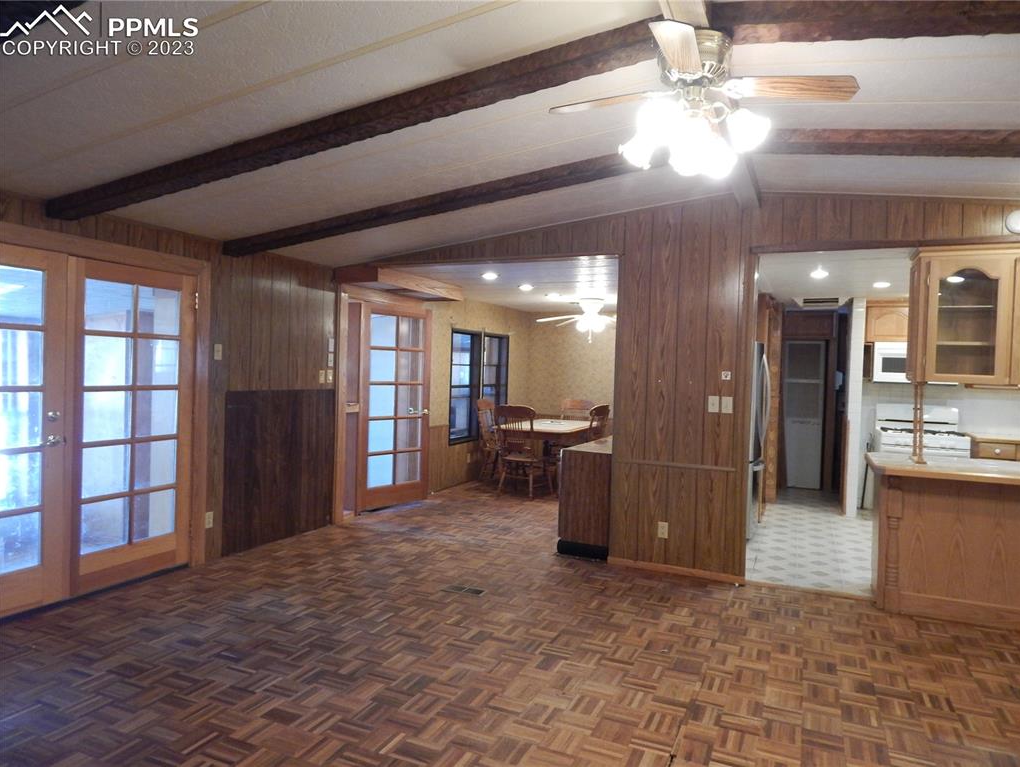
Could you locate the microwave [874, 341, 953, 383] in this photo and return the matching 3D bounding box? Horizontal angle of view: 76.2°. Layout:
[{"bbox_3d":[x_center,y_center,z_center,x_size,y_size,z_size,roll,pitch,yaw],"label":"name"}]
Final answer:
[{"bbox_3d":[4.399,-0.212,7.050,0.760,0.420,0.400,2,1,26],"label":"microwave"}]

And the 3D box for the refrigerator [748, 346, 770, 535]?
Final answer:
[{"bbox_3d":[1.995,0.499,6.234,0.780,1.760,0.760,2,1,26],"label":"refrigerator"}]

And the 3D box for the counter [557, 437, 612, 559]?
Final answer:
[{"bbox_3d":[0.963,0.945,5.842,0.440,0.820,1.740,2,1,26],"label":"counter"}]

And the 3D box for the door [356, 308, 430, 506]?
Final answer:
[{"bbox_3d":[-1.147,0.243,6.575,0.045,2.030,0.900,3,1,39],"label":"door"}]

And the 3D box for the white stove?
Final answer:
[{"bbox_3d":[4.304,0.850,6.845,0.760,1.180,0.720,2,1,26],"label":"white stove"}]

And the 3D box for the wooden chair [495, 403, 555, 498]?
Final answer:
[{"bbox_3d":[0.187,0.769,7.397,0.500,1.060,0.570,2,1,28],"label":"wooden chair"}]

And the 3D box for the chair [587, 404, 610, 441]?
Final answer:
[{"bbox_3d":[0.833,0.779,7.914,0.580,1.060,0.500,3,1,37],"label":"chair"}]

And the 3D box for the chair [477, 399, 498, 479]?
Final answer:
[{"bbox_3d":[-0.027,0.744,8.317,0.580,1.060,0.500,2,1,26],"label":"chair"}]

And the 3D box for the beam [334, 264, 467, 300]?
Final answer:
[{"bbox_3d":[-1.038,-0.949,6.311,0.490,0.140,1.420,2,1,26],"label":"beam"}]

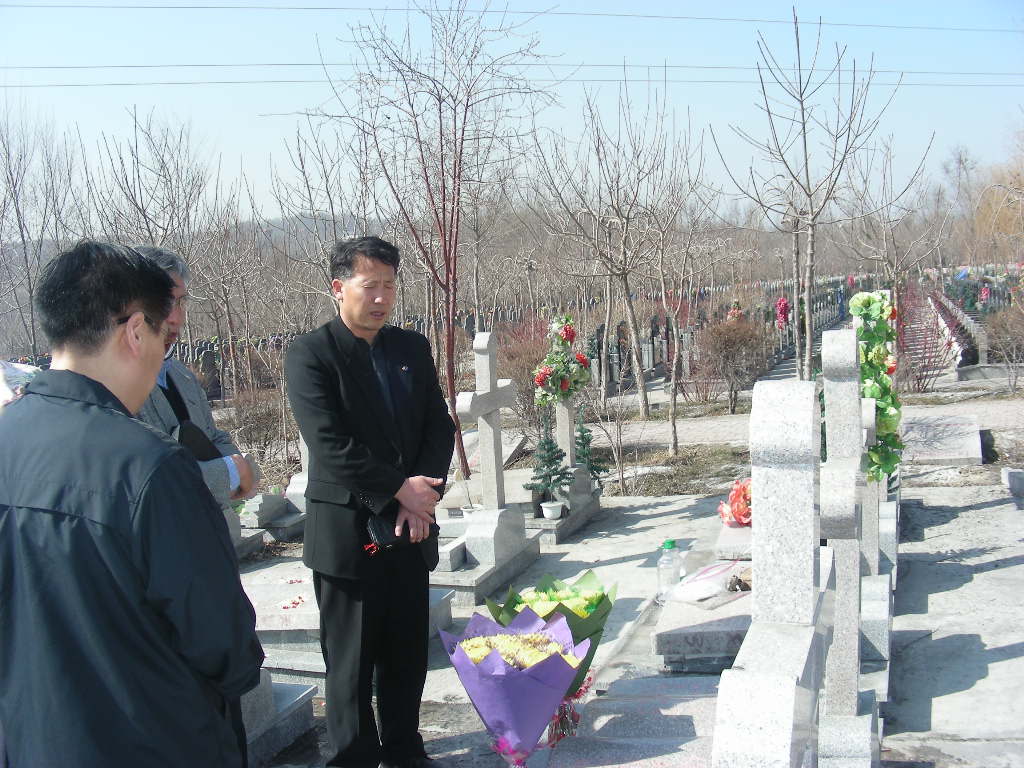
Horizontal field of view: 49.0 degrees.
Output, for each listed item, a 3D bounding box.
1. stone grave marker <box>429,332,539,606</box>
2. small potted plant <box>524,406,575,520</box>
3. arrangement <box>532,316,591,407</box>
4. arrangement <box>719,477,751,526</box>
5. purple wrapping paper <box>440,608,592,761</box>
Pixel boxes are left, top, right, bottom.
[{"bbox_3d":[-0.223,0.361,5.607,0.400,1.225,0.900,-1,6,20],"label":"stone grave marker"},{"bbox_3d":[0.211,0.443,6.290,0.280,0.615,0.270,-3,6,0],"label":"small potted plant"},{"bbox_3d":[0.290,-0.130,6.530,0.340,0.530,0.330,-3,6,3],"label":"arrangement"},{"bbox_3d":[1.200,0.615,5.840,0.280,0.250,0.250,-2,6,11],"label":"arrangement"},{"bbox_3d":[0.013,0.905,3.310,0.440,0.410,0.430,-3,6,0],"label":"purple wrapping paper"}]

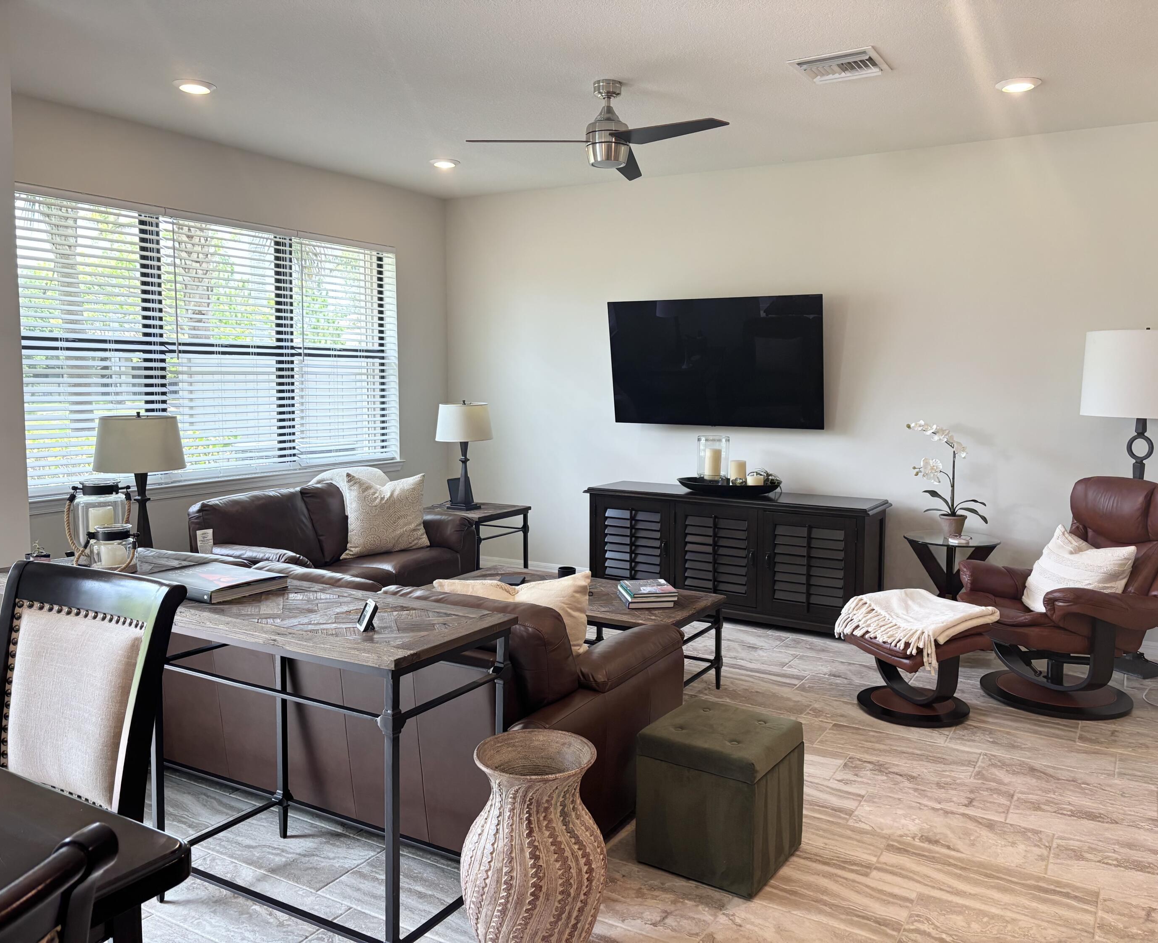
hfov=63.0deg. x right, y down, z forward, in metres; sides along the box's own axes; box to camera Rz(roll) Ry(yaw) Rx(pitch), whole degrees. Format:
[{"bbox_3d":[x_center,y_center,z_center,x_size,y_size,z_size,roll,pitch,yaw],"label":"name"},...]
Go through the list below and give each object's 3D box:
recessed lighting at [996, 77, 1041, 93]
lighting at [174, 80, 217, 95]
[{"bbox_3d":[1.983,-1.738,4.259,0.190,0.020,0.190,4,7,31],"label":"recessed lighting"},{"bbox_3d":[-1.776,-1.777,4.380,0.190,0.020,0.190,0,6,0],"label":"lighting"}]

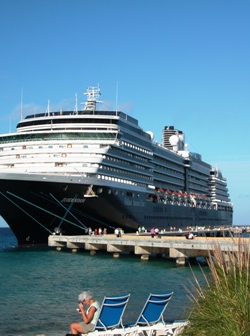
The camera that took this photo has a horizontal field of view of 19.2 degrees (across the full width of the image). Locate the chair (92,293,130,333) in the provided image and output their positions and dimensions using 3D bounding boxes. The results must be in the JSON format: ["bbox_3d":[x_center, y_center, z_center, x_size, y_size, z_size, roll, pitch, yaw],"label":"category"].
[{"bbox_3d":[-0.523,3.121,15.228,0.650,0.827,1.400,3,-15,-38],"label":"chair"}]

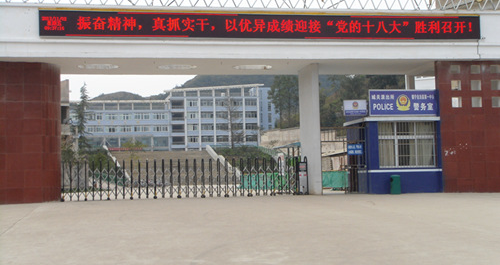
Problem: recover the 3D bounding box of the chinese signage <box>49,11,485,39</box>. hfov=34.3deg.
[{"bbox_3d":[0.655,-3.630,27.491,15.150,0.900,0.250,-1,-3,-9],"label":"chinese signage"}]

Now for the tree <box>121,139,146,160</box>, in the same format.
[{"bbox_3d":[-13.632,3.417,94.846,3.100,5.200,3.000,-1,-3,-9],"label":"tree"}]

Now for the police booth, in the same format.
[{"bbox_3d":[5.216,0.402,29.668,2.834,3.667,2.600,-1,-3,-9],"label":"police booth"}]

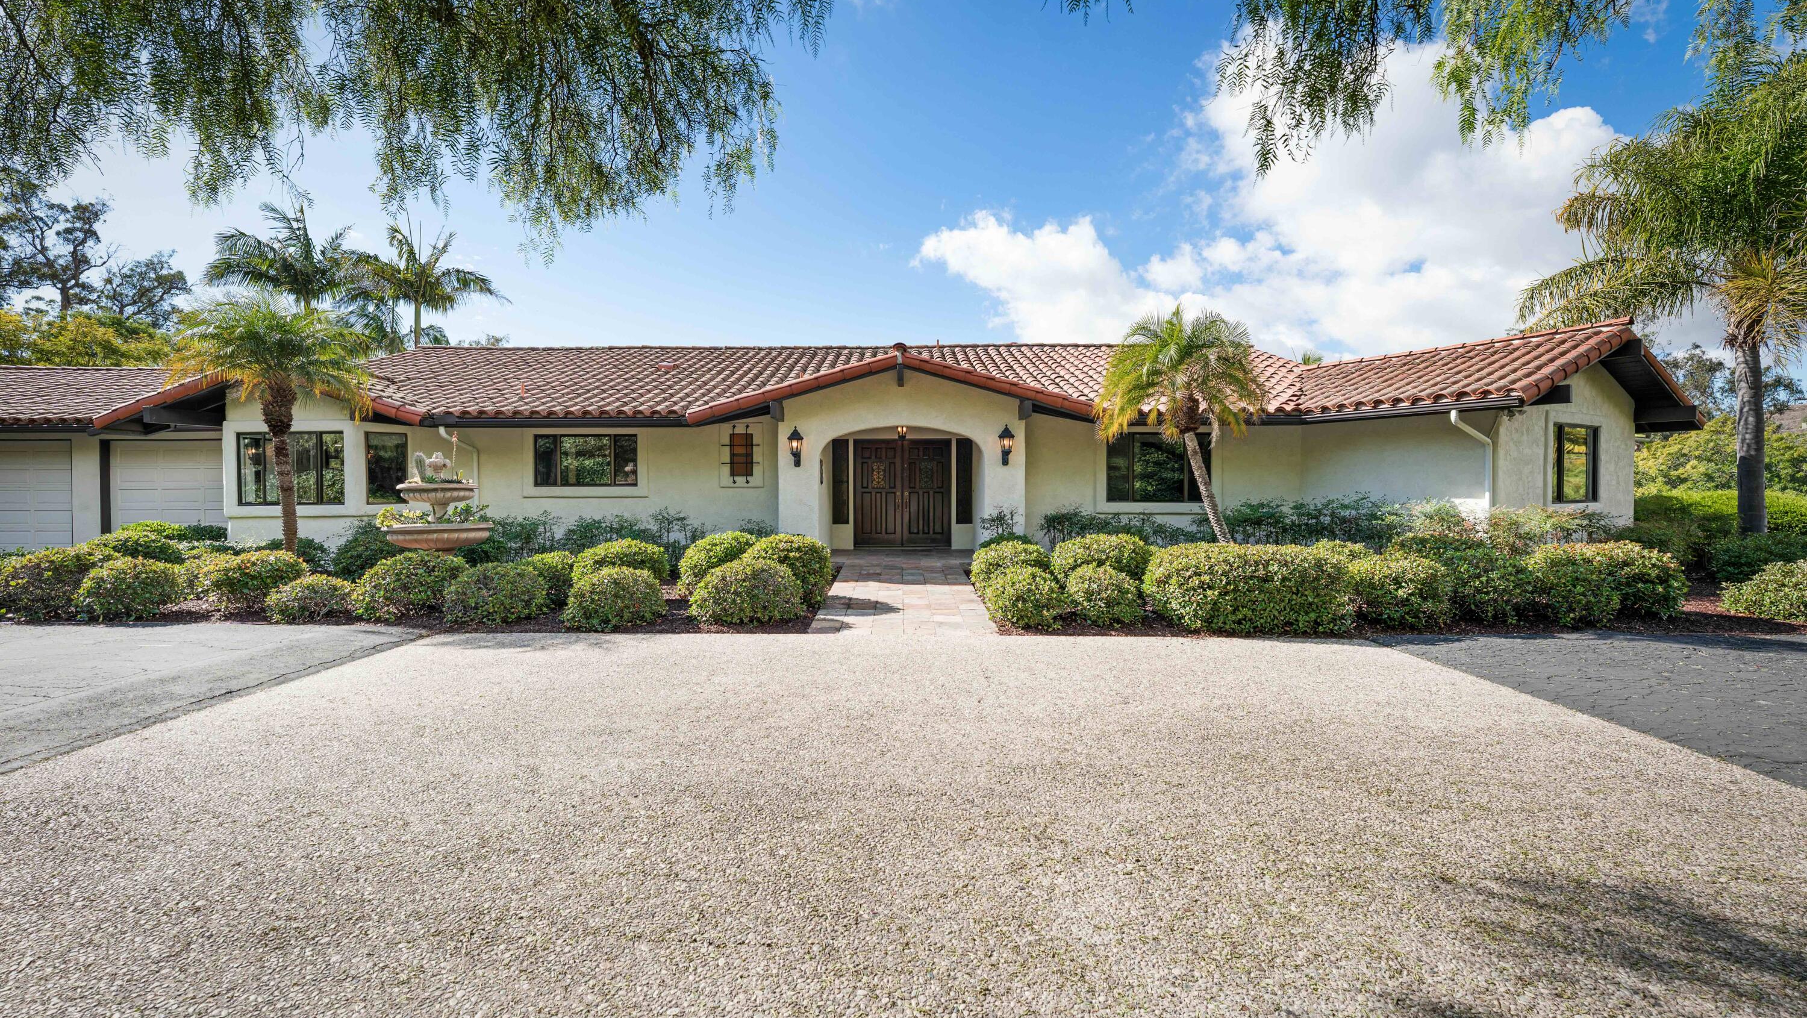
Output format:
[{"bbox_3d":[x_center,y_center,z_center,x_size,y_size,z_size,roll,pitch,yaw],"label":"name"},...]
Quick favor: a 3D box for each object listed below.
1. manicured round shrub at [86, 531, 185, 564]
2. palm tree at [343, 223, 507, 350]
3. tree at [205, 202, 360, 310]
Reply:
[{"bbox_3d":[-10.100,0.650,9.300,1.000,0.770,1.000,0,0,0],"label":"manicured round shrub"},{"bbox_3d":[-18.000,-4.800,26.300,5.100,11.500,5.100,0,0,0],"label":"palm tree"},{"bbox_3d":[-23.000,-5.200,26.300,4.900,12.200,4.900,0,0,0],"label":"tree"}]

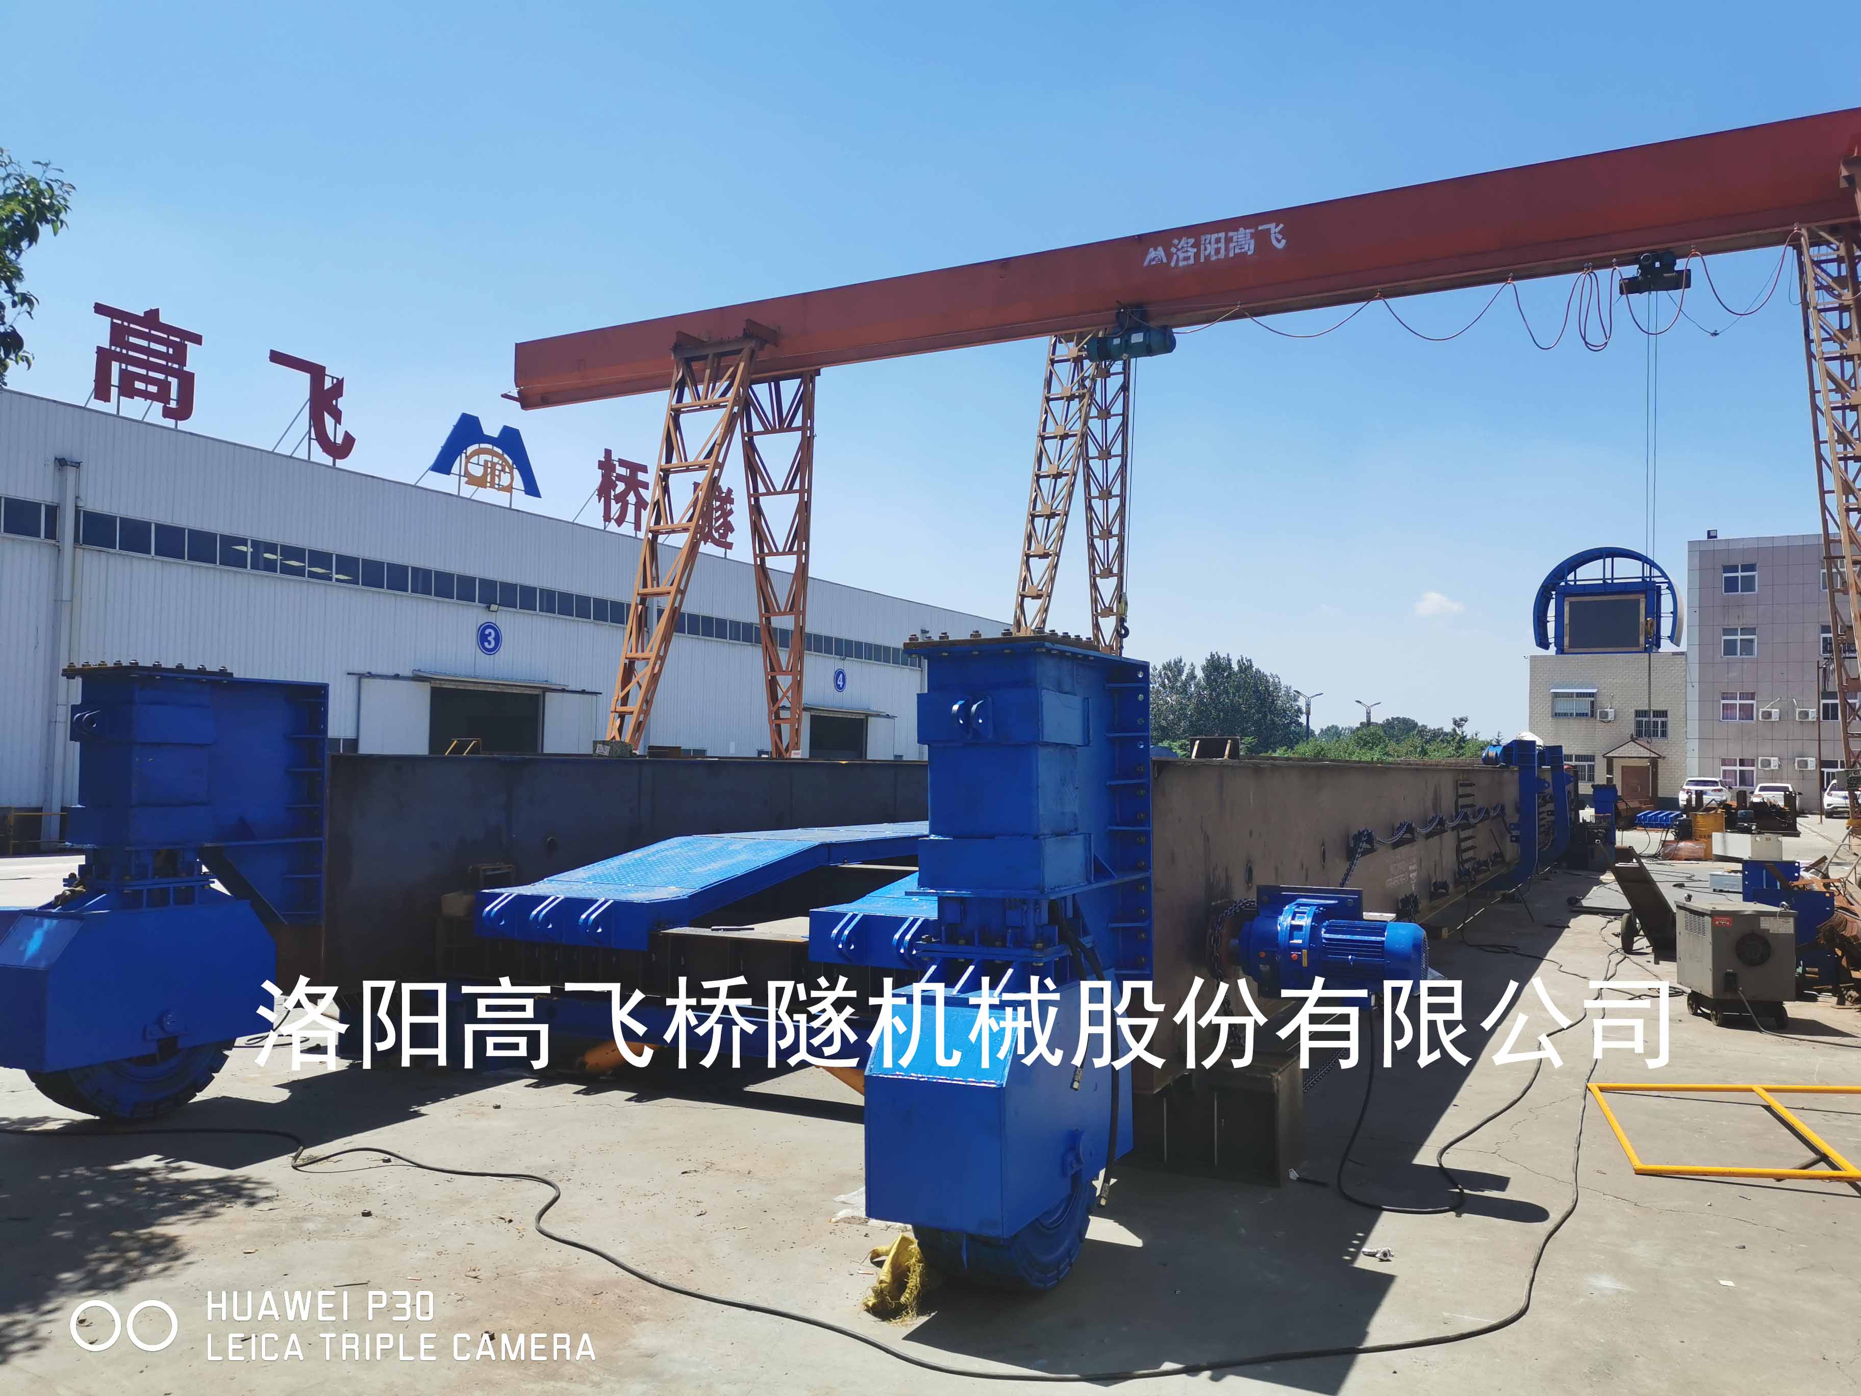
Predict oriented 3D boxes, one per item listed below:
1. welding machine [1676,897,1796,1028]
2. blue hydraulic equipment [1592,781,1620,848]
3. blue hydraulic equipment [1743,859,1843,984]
[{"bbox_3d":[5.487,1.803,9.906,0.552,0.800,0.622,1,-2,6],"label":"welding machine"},{"bbox_3d":[11.751,2.252,25.226,0.430,1.450,0.500,1,-2,26],"label":"blue hydraulic equipment"},{"bbox_3d":[6.500,1.716,10.900,0.550,0.950,0.600,1,-2,0],"label":"blue hydraulic equipment"}]

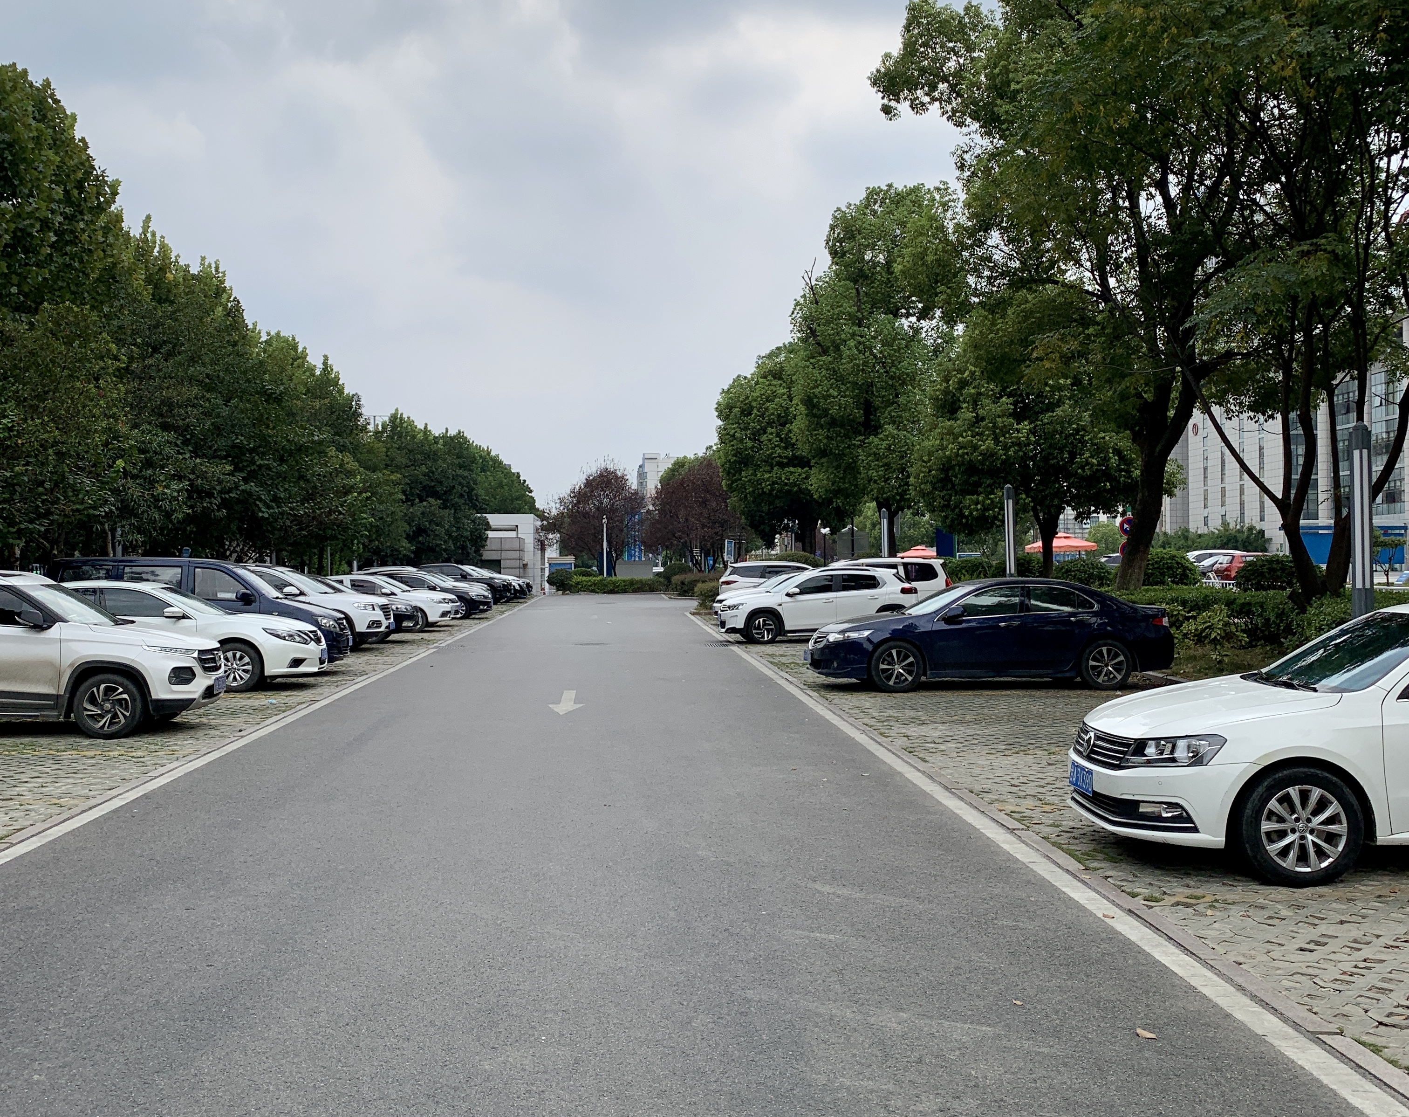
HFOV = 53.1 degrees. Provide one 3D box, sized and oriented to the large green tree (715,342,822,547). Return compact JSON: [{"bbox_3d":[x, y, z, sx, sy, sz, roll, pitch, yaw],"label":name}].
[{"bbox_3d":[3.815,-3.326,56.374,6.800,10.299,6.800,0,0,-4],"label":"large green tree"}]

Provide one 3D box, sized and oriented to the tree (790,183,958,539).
[{"bbox_3d":[5.874,-5.463,47.997,6.000,14.499,6.000,0,0,-4],"label":"tree"}]

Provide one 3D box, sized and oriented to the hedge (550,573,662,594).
[{"bbox_3d":[-5.441,1.424,77.500,6.100,1.020,1.200,-1,0,-4],"label":"hedge"}]

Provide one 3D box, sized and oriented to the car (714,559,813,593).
[{"bbox_3d":[2.849,0.950,41.267,4.800,1.680,1.820,0,0,-4],"label":"car"}]

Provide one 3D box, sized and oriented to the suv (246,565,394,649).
[{"bbox_3d":[-8.780,0.996,29.300,4.500,1.700,1.830,-1,0,-4],"label":"suv"}]

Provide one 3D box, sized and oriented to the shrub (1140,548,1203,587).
[{"bbox_3d":[10.601,0.608,32.000,1.420,1.600,1.420,-1,0,-4],"label":"shrub"}]

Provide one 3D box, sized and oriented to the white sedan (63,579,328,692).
[{"bbox_3d":[-7.765,1.062,19.899,4.850,1.490,1.830,0,0,-4],"label":"white sedan"}]

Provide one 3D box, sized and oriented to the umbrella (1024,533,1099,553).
[{"bbox_3d":[14.953,0.354,59.088,2.950,2.798,2.950,0,0,-4],"label":"umbrella"}]

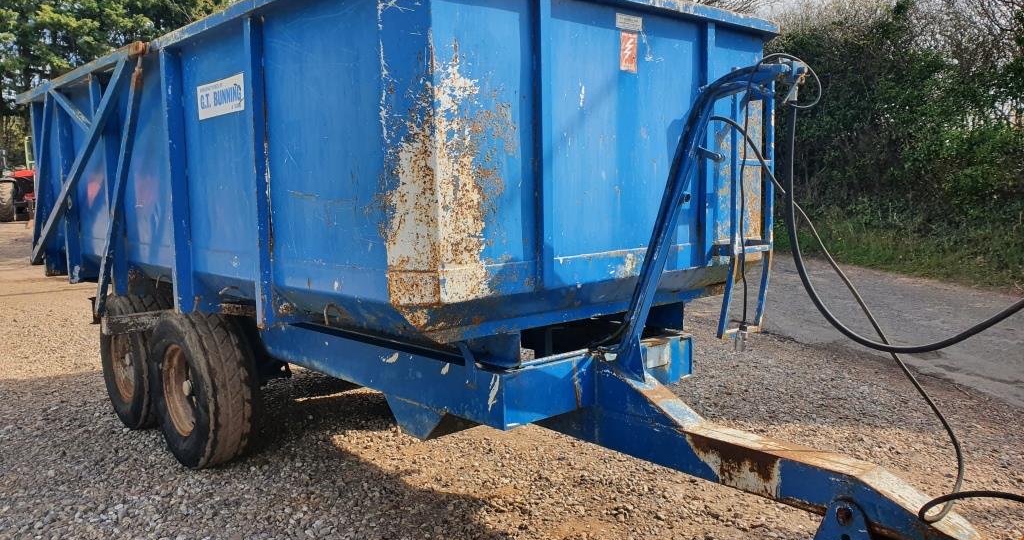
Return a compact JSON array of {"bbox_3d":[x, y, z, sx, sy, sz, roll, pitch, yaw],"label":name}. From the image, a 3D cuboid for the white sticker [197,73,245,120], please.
[{"bbox_3d":[-1.288,-0.757,3.394,0.005,0.153,0.502,-6,8,-42],"label":"white sticker"}]

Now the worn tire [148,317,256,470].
[{"bbox_3d":[-1.857,0.706,4.575,0.319,0.906,0.906,-6,8,-42],"label":"worn tire"}]

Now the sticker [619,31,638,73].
[{"bbox_3d":[0.474,-0.871,3.083,0.101,0.150,0.004,-6,8,-42],"label":"sticker"}]

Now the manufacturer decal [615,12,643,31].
[{"bbox_3d":[0.471,-0.989,3.071,0.164,0.053,0.004,-6,8,-42],"label":"manufacturer decal"}]

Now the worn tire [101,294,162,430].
[{"bbox_3d":[-2.579,0.640,5.361,0.319,0.906,0.906,-6,8,-42],"label":"worn tire"}]

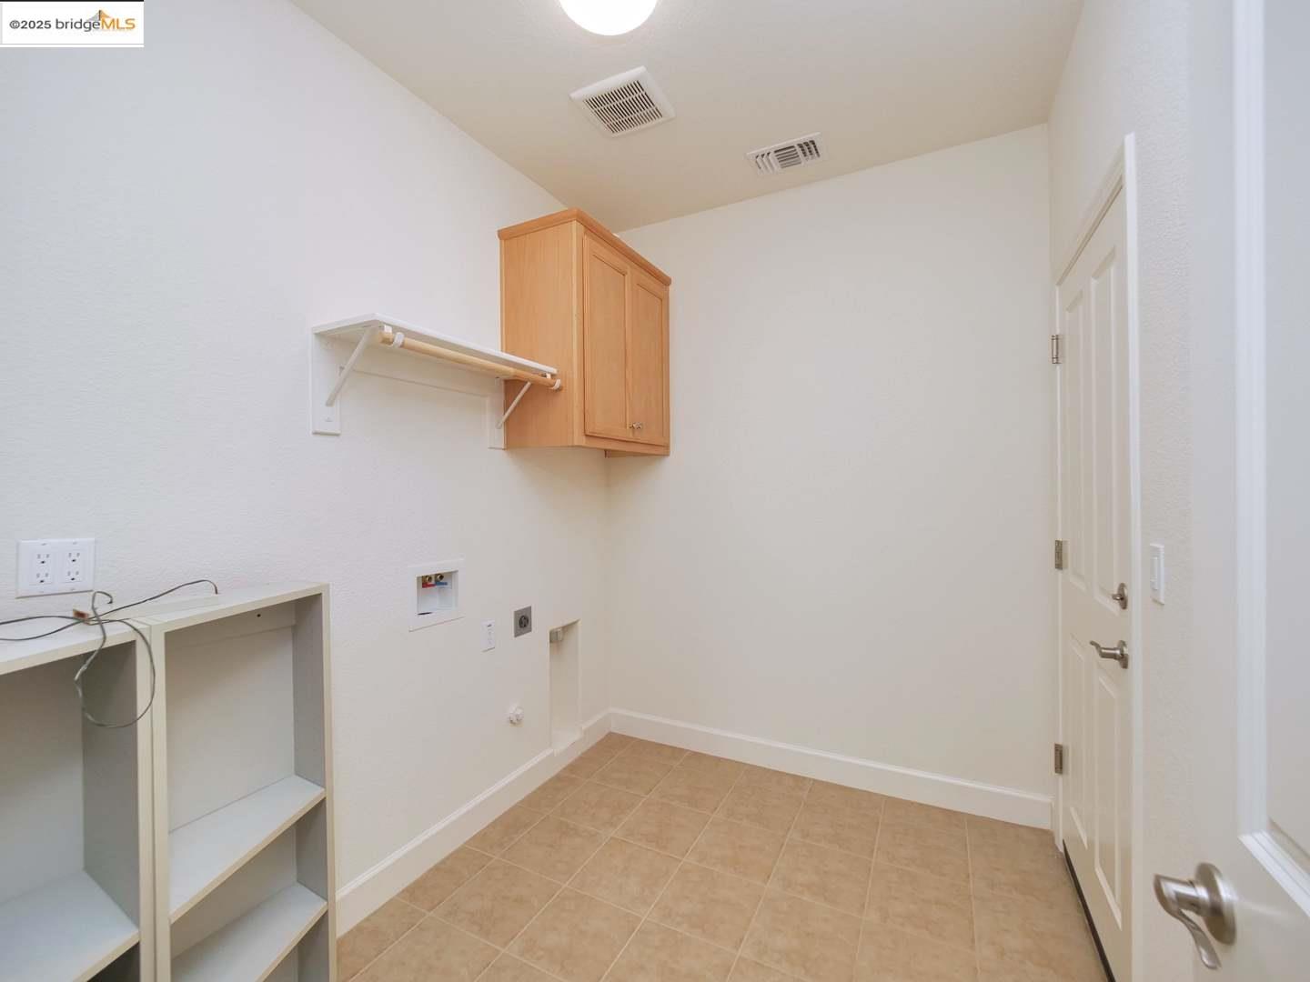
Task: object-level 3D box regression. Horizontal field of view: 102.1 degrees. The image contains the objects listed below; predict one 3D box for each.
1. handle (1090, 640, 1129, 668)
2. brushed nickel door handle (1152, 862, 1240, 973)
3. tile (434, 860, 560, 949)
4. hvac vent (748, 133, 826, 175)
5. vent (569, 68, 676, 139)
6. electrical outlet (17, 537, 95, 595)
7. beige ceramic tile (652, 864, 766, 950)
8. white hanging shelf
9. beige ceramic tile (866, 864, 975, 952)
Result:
[{"bbox_3d":[1.127,0.397,1.324,0.057,0.067,0.130,-1,0,27],"label":"handle"},{"bbox_3d":[0.515,0.405,0.502,0.056,0.067,0.130,-1,0,27],"label":"brushed nickel door handle"},{"bbox_3d":[-0.506,1.346,1.738,0.303,0.011,0.297,-1,0,27],"label":"tile"},{"bbox_3d":[0.560,-1.420,2.246,0.298,0.016,0.158,-1,0,27],"label":"hvac vent"},{"bbox_3d":[-0.111,-1.400,1.929,0.285,0.028,0.255,-1,0,27],"label":"vent"},{"bbox_3d":[-1.222,0.154,1.086,0.009,0.114,0.112,-1,0,27],"label":"electrical outlet"},{"bbox_3d":[0.174,1.339,1.720,0.303,0.011,0.297,-1,0,27],"label":"beige ceramic tile"},{"bbox_3d":[-0.692,-0.323,1.827,0.295,0.310,0.800,-1,0,27],"label":"white hanging shelf"},{"bbox_3d":[0.854,1.332,1.709,0.303,0.011,0.297,-1,0,27],"label":"beige ceramic tile"}]

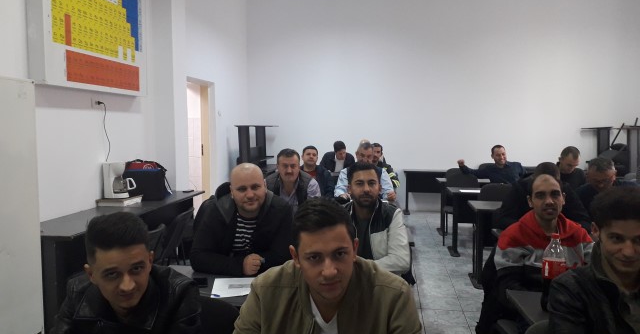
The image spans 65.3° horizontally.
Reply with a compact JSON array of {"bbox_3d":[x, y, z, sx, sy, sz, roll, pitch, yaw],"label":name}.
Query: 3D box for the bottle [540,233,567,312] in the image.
[{"bbox_3d":[0.935,0.419,1.990,0.098,0.302,0.098,0,3,0],"label":"bottle"}]

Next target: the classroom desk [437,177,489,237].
[{"bbox_3d":[2.312,0.567,6.920,1.280,0.734,0.550,1,5,8],"label":"classroom desk"}]

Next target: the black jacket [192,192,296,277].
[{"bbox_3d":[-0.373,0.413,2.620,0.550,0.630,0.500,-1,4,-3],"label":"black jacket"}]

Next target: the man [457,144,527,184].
[{"bbox_3d":[2.154,0.345,6.276,0.860,1.270,0.750,2,5,14],"label":"man"}]

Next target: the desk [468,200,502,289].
[{"bbox_3d":[2.097,0.746,4.716,1.280,0.734,0.550,1,5,8],"label":"desk"}]

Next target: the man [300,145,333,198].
[{"bbox_3d":[-0.088,0.431,5.500,0.530,1.310,0.750,0,4,3],"label":"man"}]

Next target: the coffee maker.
[{"bbox_3d":[-2.008,0.135,5.000,0.280,0.355,0.200,2,4,28],"label":"coffee maker"}]

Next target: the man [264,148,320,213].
[{"bbox_3d":[-0.211,0.509,3.862,0.530,1.300,0.720,1,5,2],"label":"man"}]

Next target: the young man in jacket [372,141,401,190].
[{"bbox_3d":[0.810,0.346,6.800,0.550,1.310,0.750,0,4,8],"label":"young man in jacket"}]

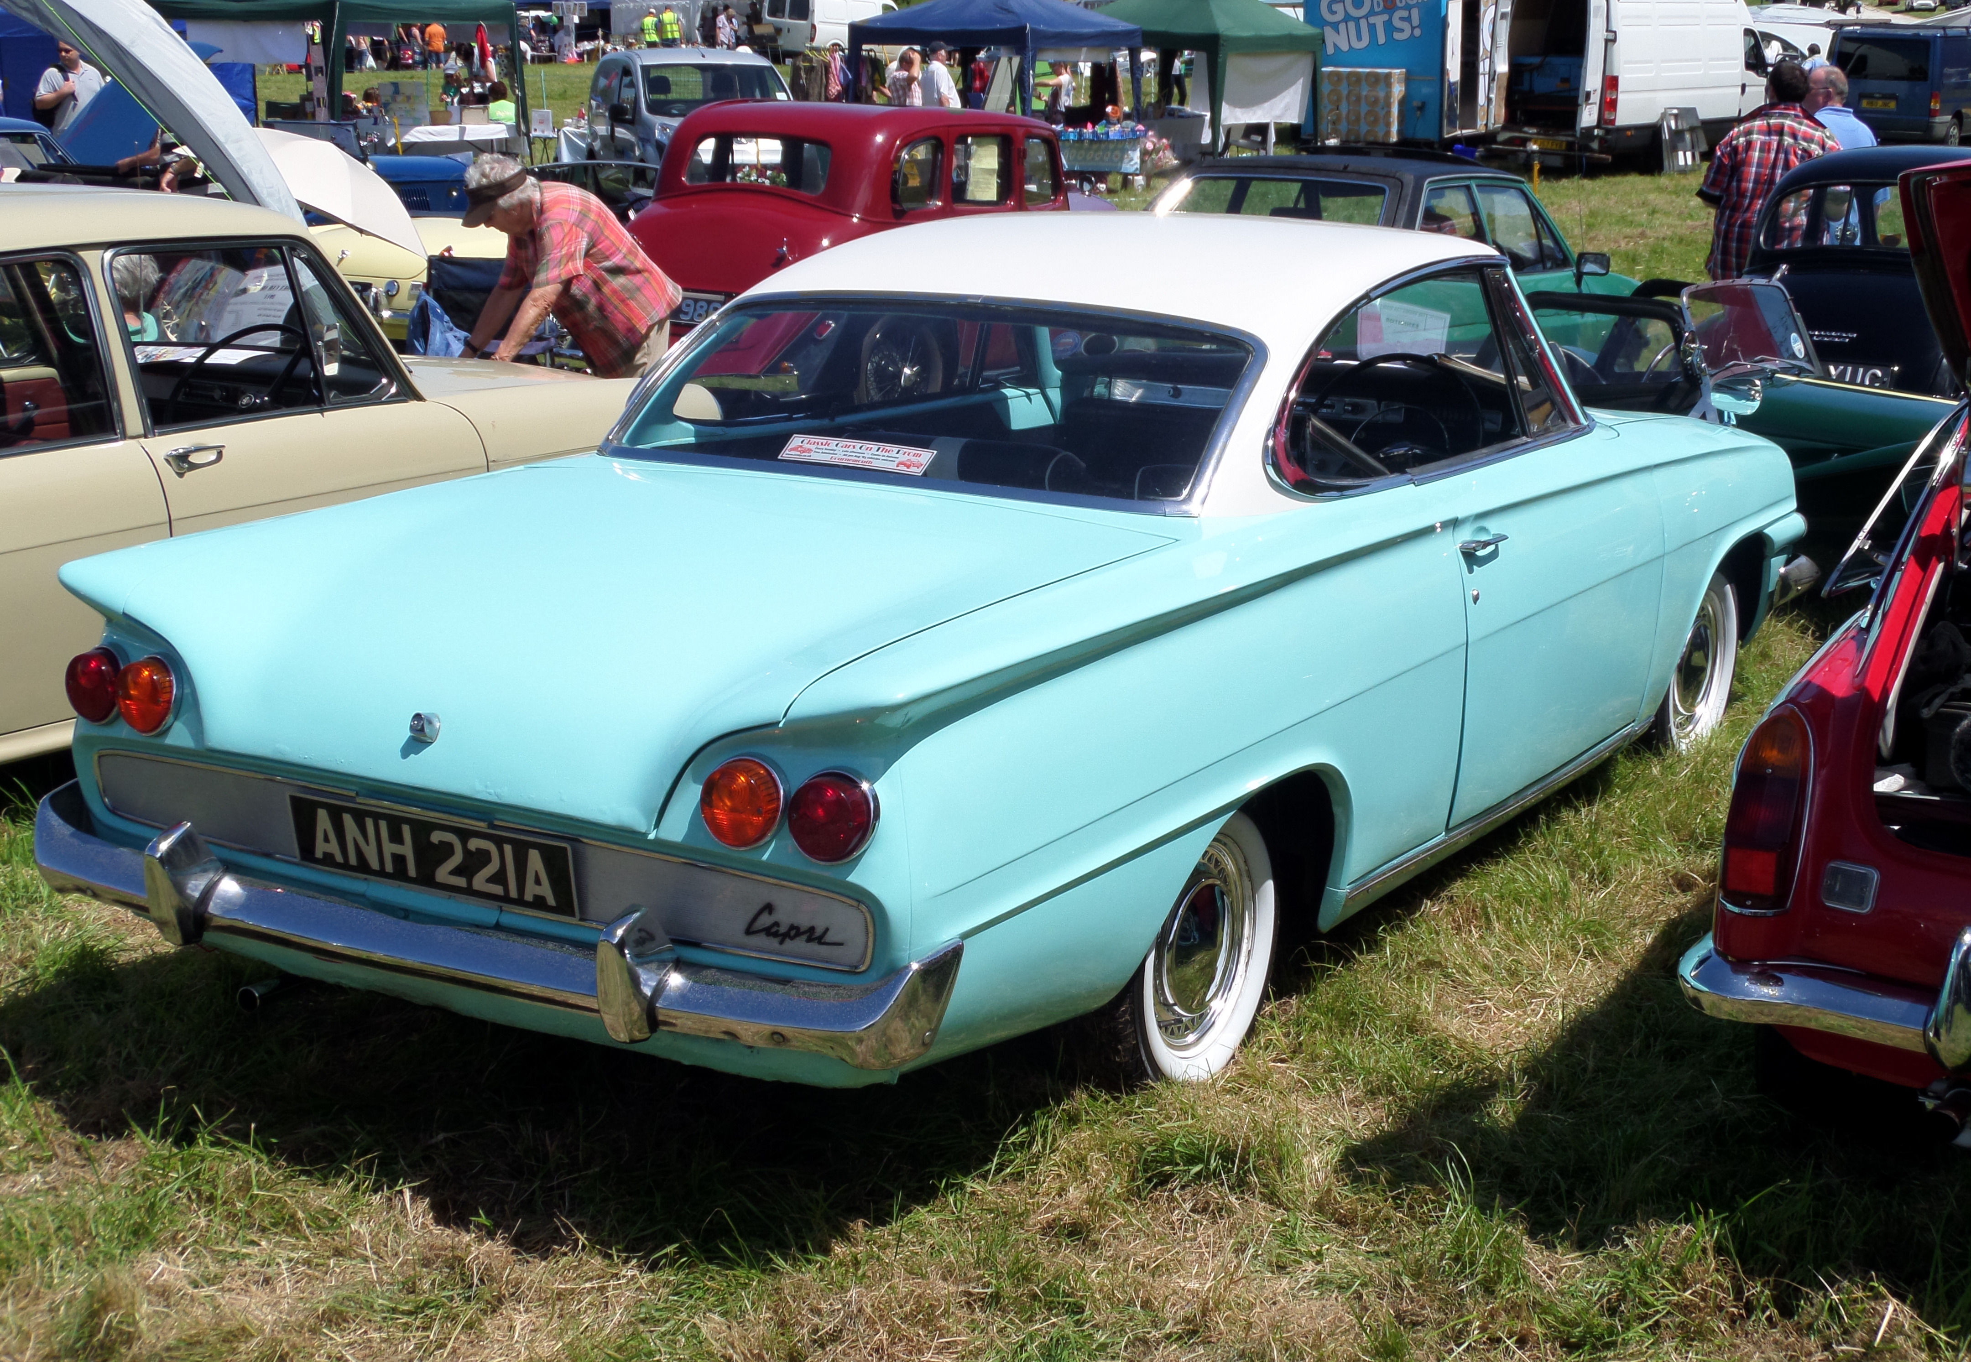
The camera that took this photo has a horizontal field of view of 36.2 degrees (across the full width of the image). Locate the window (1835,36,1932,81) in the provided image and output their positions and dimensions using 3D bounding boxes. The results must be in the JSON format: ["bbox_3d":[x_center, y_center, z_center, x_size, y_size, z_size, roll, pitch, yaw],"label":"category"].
[{"bbox_3d":[13.409,-9.277,45.000,1.420,0.630,0.080,9,9,34],"label":"window"}]

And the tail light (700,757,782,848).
[{"bbox_3d":[-0.323,0.164,3.978,0.118,0.120,0.068,8,15,30],"label":"tail light"}]

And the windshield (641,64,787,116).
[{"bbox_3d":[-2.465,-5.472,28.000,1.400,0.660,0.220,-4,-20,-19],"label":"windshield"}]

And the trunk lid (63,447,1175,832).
[{"bbox_3d":[-0.496,-0.092,4.718,1.380,0.290,1.220,8,15,30],"label":"trunk lid"}]

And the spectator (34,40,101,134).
[{"bbox_3d":[-6.674,-3.811,22.000,0.520,1.770,0.320,0,13,-4],"label":"spectator"}]

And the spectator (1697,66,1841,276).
[{"bbox_3d":[3.390,-1.822,13.093,0.600,1.710,0.360,3,13,14],"label":"spectator"}]

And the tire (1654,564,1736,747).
[{"bbox_3d":[1.580,-0.039,6.942,0.150,0.570,0.570,8,14,30],"label":"tire"}]

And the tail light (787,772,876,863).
[{"bbox_3d":[-0.202,0.180,3.931,0.118,0.120,0.068,8,15,30],"label":"tail light"}]

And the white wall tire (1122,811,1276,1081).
[{"bbox_3d":[0.289,0.410,4.832,0.150,0.570,0.570,8,14,30],"label":"white wall tire"}]

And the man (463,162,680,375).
[{"bbox_3d":[-1.382,-1.056,10.063,0.700,1.370,0.520,-3,13,-15],"label":"man"}]

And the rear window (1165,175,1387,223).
[{"bbox_3d":[1.173,-1.951,12.600,1.200,0.460,0.130,9,-23,33],"label":"rear window"}]

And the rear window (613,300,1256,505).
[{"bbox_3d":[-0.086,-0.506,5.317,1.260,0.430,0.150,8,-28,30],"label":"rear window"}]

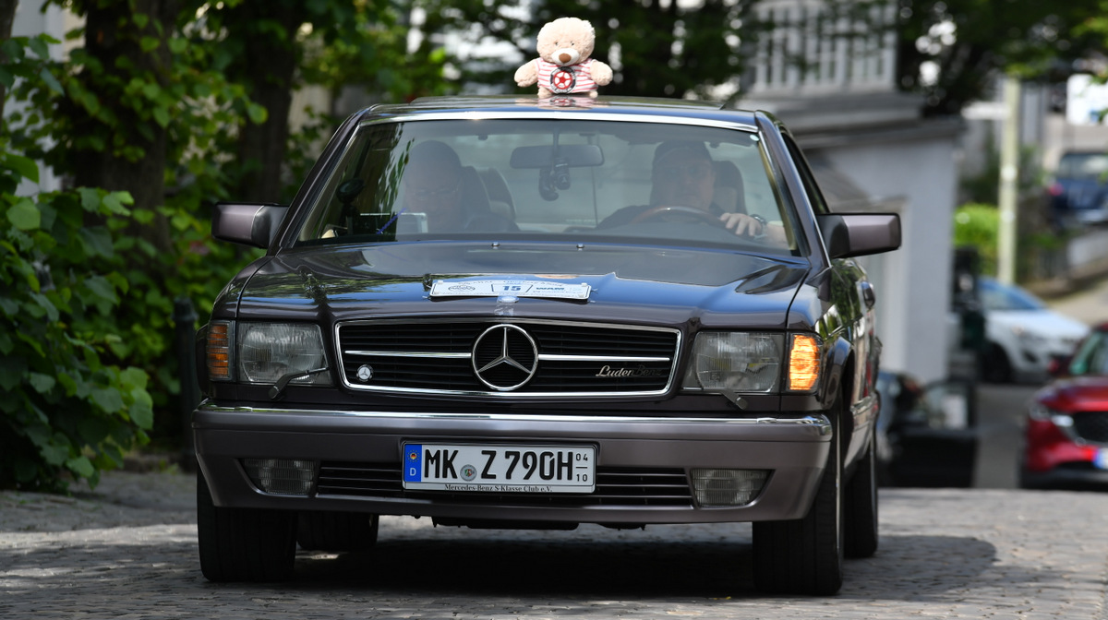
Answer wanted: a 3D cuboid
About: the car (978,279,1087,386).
[{"bbox_3d":[6.140,0.250,131.000,1.750,1.480,4.150,1,1,-35],"label":"car"}]

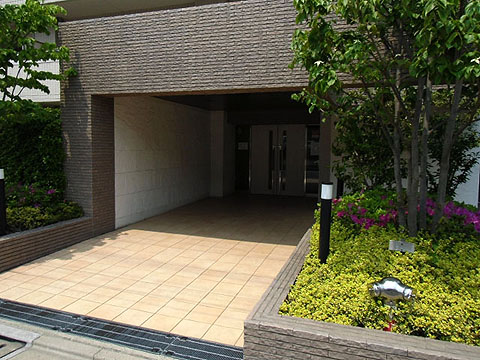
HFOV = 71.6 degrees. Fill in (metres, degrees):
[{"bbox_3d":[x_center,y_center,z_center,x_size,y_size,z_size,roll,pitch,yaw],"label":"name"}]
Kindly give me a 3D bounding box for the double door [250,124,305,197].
[{"bbox_3d":[1.220,-0.630,10.650,1.800,2.230,0.080,3,6,18],"label":"double door"}]

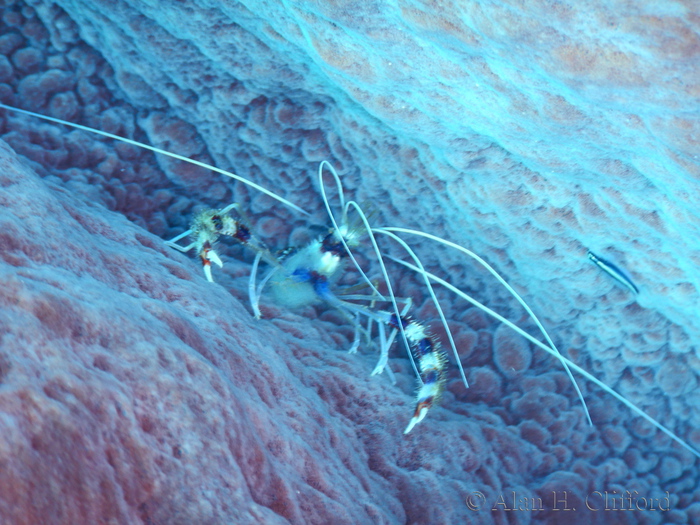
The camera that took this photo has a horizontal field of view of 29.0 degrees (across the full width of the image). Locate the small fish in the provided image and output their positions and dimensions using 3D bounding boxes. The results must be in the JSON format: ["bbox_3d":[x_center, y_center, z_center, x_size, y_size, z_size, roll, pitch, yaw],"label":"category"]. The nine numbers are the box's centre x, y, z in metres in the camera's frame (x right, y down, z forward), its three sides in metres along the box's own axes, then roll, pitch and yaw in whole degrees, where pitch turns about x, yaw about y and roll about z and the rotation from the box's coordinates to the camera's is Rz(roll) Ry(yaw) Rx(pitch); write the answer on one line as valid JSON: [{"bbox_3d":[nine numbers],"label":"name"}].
[{"bbox_3d":[0.109,0.004,0.560,0.027,0.004,0.005,38,17,0],"label":"small fish"}]

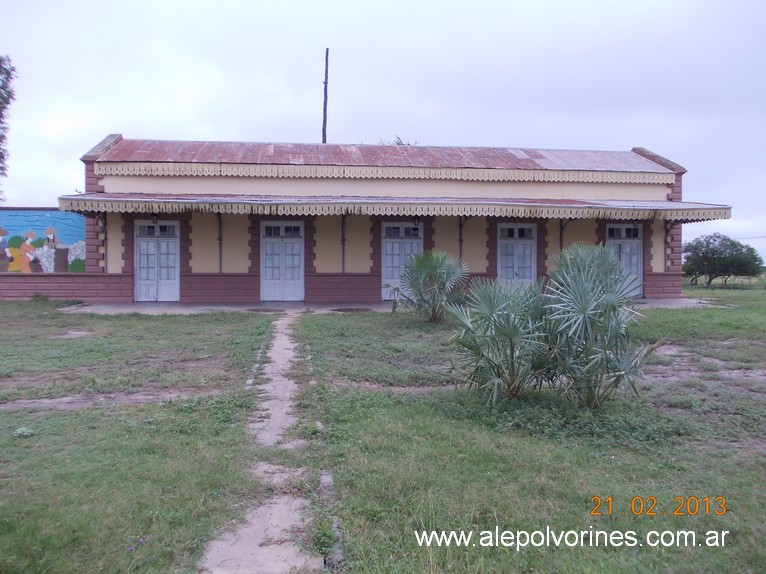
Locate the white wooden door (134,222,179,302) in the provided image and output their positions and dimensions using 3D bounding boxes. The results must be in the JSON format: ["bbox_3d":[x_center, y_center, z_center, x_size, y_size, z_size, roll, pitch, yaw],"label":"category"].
[{"bbox_3d":[-8.483,-0.956,23.300,1.649,3.050,0.130,0,1,-8],"label":"white wooden door"}]

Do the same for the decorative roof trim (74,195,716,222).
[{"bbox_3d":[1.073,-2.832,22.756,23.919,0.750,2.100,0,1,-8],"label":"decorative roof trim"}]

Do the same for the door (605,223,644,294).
[{"bbox_3d":[10.071,-1.068,25.819,1.649,3.050,0.130,0,1,-8],"label":"door"}]

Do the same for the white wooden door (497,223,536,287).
[{"bbox_3d":[5.462,-1.040,25.193,1.649,3.050,0.130,0,1,-8],"label":"white wooden door"}]

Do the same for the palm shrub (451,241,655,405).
[{"bbox_3d":[1.872,0.444,7.050,2.231,1.741,1.750,0,1,0],"label":"palm shrub"}]

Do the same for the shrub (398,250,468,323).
[{"bbox_3d":[1.402,-0.014,17.200,1.944,1.944,1.800,0,1,0],"label":"shrub"}]

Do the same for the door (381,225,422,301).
[{"bbox_3d":[0.791,-1.012,24.559,1.649,3.050,0.130,0,1,-8],"label":"door"}]

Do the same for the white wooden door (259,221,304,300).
[{"bbox_3d":[-3.870,-0.984,23.927,1.649,3.050,0.130,0,1,-8],"label":"white wooden door"}]

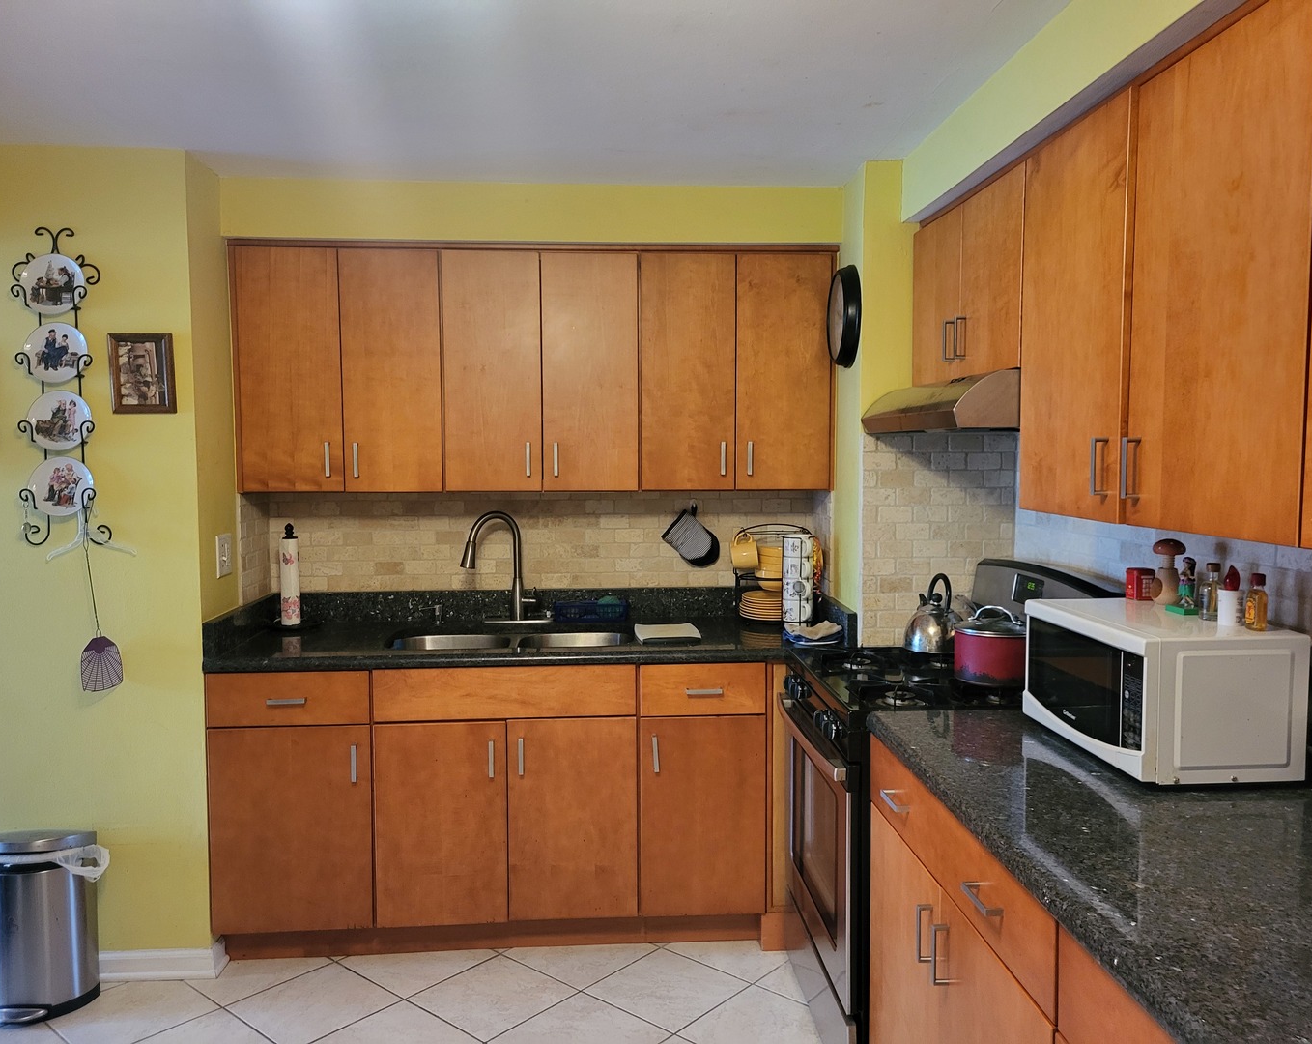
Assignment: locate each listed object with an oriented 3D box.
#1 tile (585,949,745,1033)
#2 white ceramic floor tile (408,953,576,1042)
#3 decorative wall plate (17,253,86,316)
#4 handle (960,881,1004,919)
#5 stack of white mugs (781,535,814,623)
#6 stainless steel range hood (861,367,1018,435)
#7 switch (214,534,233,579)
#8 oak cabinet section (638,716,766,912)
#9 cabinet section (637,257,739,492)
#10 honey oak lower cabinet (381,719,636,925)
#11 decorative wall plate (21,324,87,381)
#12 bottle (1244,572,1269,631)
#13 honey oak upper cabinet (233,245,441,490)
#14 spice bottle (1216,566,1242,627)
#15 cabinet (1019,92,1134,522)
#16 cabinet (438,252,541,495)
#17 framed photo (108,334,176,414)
[{"bbox_3d":[0.033,1.304,2.916,0.337,0.010,0.337,3,5,41],"label":"tile"},{"bbox_3d":[-0.448,1.310,2.883,0.336,0.010,0.336,3,5,41],"label":"white ceramic floor tile"},{"bbox_3d":[-1.621,-0.636,2.811,0.166,0.165,0.020,0,4,-4],"label":"decorative wall plate"},{"bbox_3d":[0.504,0.581,1.612,0.029,0.011,0.107,0,4,-4],"label":"handle"},{"bbox_3d":[0.462,0.199,3.421,0.100,0.292,0.100,0,4,-4],"label":"stack of white mugs"},{"bbox_3d":[0.837,-0.290,2.622,0.445,0.127,0.757,0,4,-4],"label":"stainless steel range hood"},{"bbox_3d":[-1.284,0.100,3.123,0.012,0.125,0.090,0,4,-4],"label":"switch"},{"bbox_3d":[0.117,0.846,3.372,0.376,0.600,0.599,0,4,-4],"label":"oak cabinet section"},{"bbox_3d":[0.090,-0.479,3.440,0.304,0.738,0.318,0,4,-4],"label":"cabinet section"},{"bbox_3d":[-0.451,0.857,3.328,0.757,0.608,0.600,0,4,-4],"label":"honey oak lower cabinet"},{"bbox_3d":[-1.620,-0.455,2.823,0.166,0.165,0.020,0,4,-4],"label":"decorative wall plate"},{"bbox_3d":[1.092,0.144,1.897,0.038,0.104,0.038,0,4,-4],"label":"bottle"},{"bbox_3d":[-0.990,-0.471,3.358,0.630,0.742,0.315,0,4,-4],"label":"honey oak upper cabinet"},{"bbox_3d":[1.030,0.130,1.871,0.048,0.110,0.048,-4,5,-40],"label":"spice bottle"},{"bbox_3d":[0.941,-0.383,2.012,0.315,0.750,0.440,0,4,-4],"label":"cabinet"},{"bbox_3d":[-0.521,-0.474,3.390,0.309,0.740,0.315,0,4,-4],"label":"cabinet"},{"bbox_3d":[-1.401,-0.405,2.857,0.171,0.218,0.020,0,4,-4],"label":"framed photo"}]

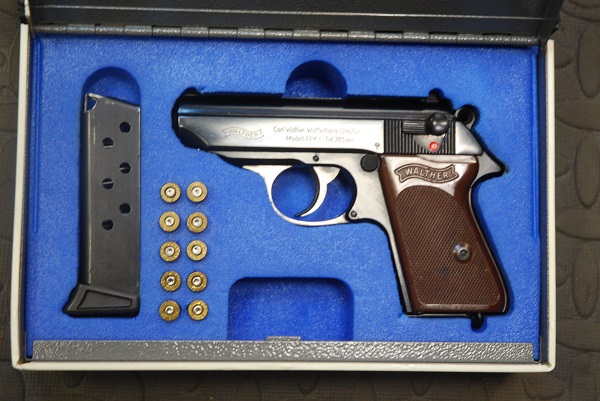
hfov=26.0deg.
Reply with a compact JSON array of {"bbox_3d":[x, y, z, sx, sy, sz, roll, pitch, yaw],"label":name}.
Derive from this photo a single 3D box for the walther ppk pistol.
[{"bbox_3d":[0.019,0.002,0.613,0.155,0.028,0.110,1,87,-3],"label":"walther ppk pistol"}]

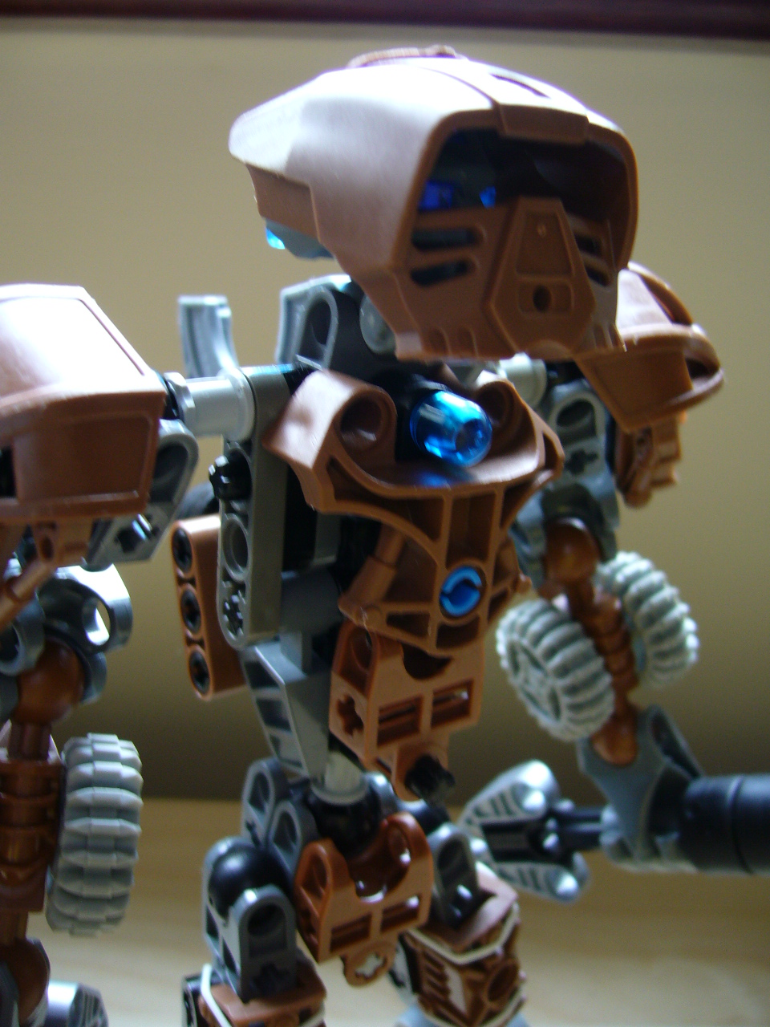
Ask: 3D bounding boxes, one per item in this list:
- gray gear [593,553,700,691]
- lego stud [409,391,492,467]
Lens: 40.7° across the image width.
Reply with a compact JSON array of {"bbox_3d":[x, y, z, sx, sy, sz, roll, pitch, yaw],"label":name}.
[{"bbox_3d":[0.041,0.017,0.167,0.009,0.022,0.022,-26,20,-15],"label":"gray gear"},{"bbox_3d":[0.008,-0.010,0.124,0.007,0.007,0.008,-6,22,-31],"label":"lego stud"}]

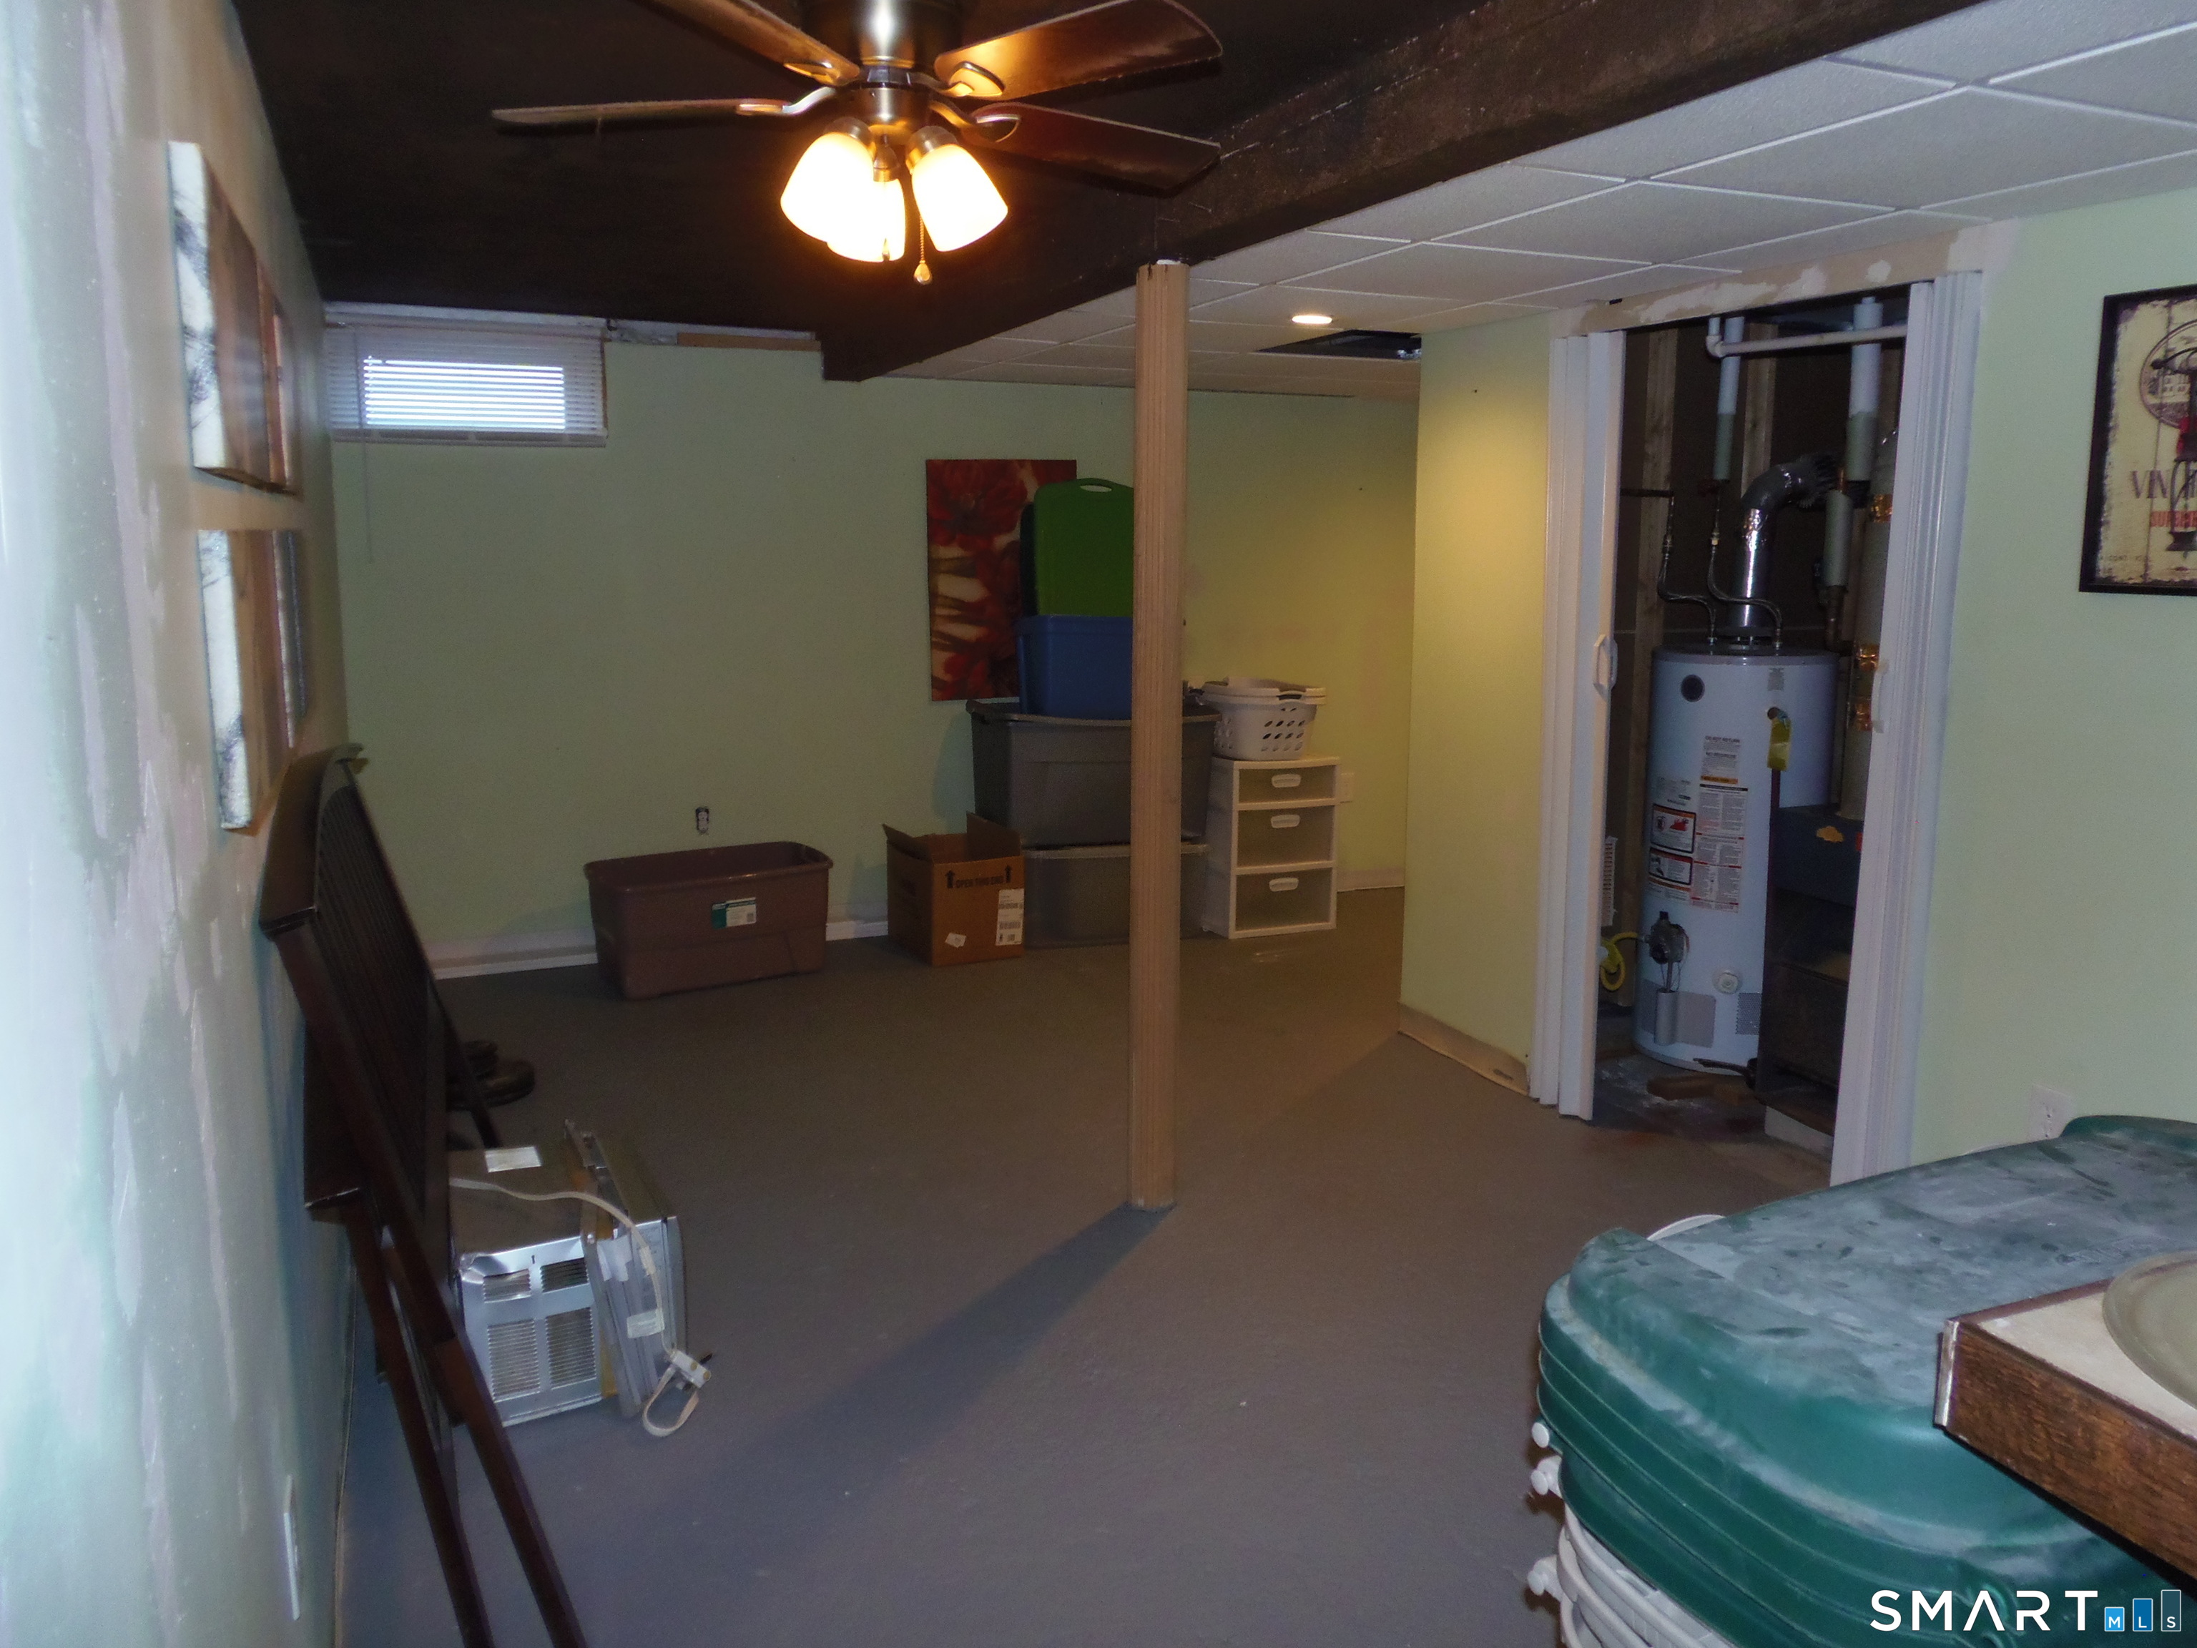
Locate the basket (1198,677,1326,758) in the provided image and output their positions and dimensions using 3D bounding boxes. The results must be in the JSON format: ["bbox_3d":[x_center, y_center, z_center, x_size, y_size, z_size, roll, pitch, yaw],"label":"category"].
[{"bbox_3d":[0.617,-0.440,6.225,0.450,0.300,0.590,-4,12,-23],"label":"basket"}]

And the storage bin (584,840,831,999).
[{"bbox_3d":[-1.413,0.343,5.570,0.805,0.400,0.522,-7,13,-32],"label":"storage bin"}]

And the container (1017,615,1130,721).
[{"bbox_3d":[-0.036,-0.631,5.906,0.480,0.385,0.470,-3,11,-17],"label":"container"}]

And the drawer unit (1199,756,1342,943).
[{"bbox_3d":[0.668,0.058,6.269,0.487,0.715,0.390,-4,11,-22],"label":"drawer unit"}]

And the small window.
[{"bbox_3d":[-2.123,-1.516,5.176,0.870,0.430,0.080,-4,12,-23],"label":"small window"}]

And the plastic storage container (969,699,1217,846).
[{"bbox_3d":[-0.026,-0.201,5.986,0.880,0.485,0.520,-3,11,-15],"label":"plastic storage container"}]

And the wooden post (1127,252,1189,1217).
[{"bbox_3d":[0.136,-0.148,3.472,0.110,2.150,0.110,-4,12,-23],"label":"wooden post"}]

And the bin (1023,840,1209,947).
[{"bbox_3d":[-0.021,0.240,6.105,0.800,0.415,0.500,-3,11,-15],"label":"bin"}]

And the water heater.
[{"bbox_3d":[1.960,0.097,4.710,0.505,1.222,0.505,-4,12,-23],"label":"water heater"}]

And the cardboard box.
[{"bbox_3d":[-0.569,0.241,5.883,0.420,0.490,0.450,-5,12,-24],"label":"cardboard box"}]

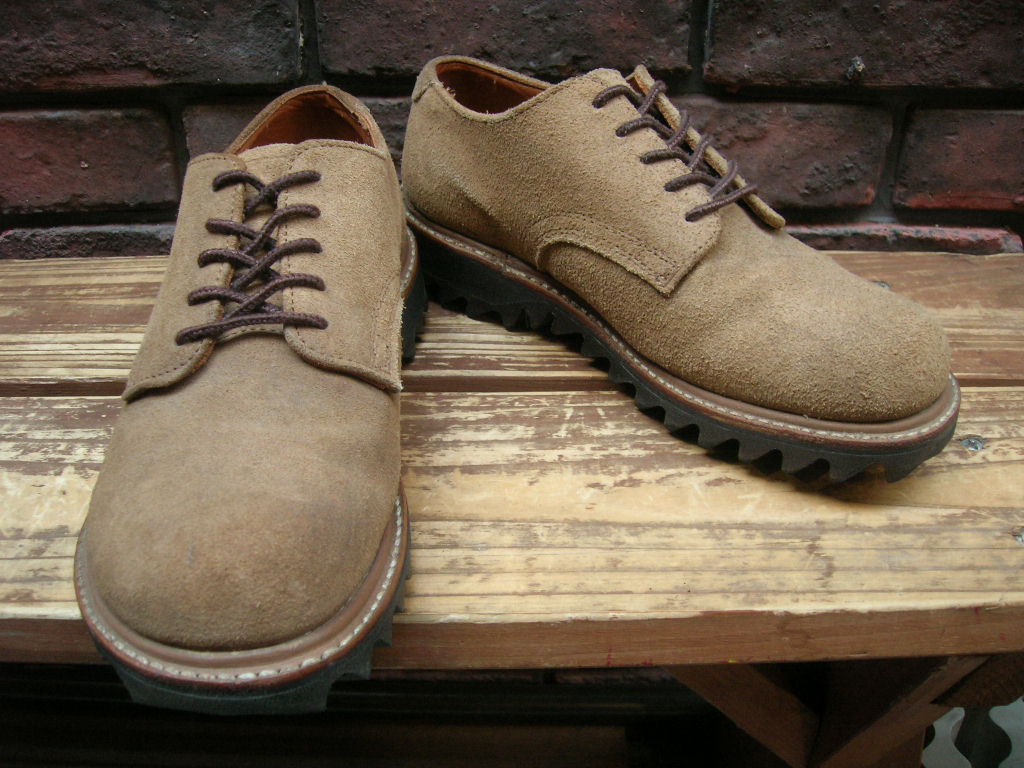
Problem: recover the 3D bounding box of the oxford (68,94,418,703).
[{"bbox_3d":[-0.092,-0.025,0.388,0.118,0.122,0.300,0,35,2],"label":"oxford"}]

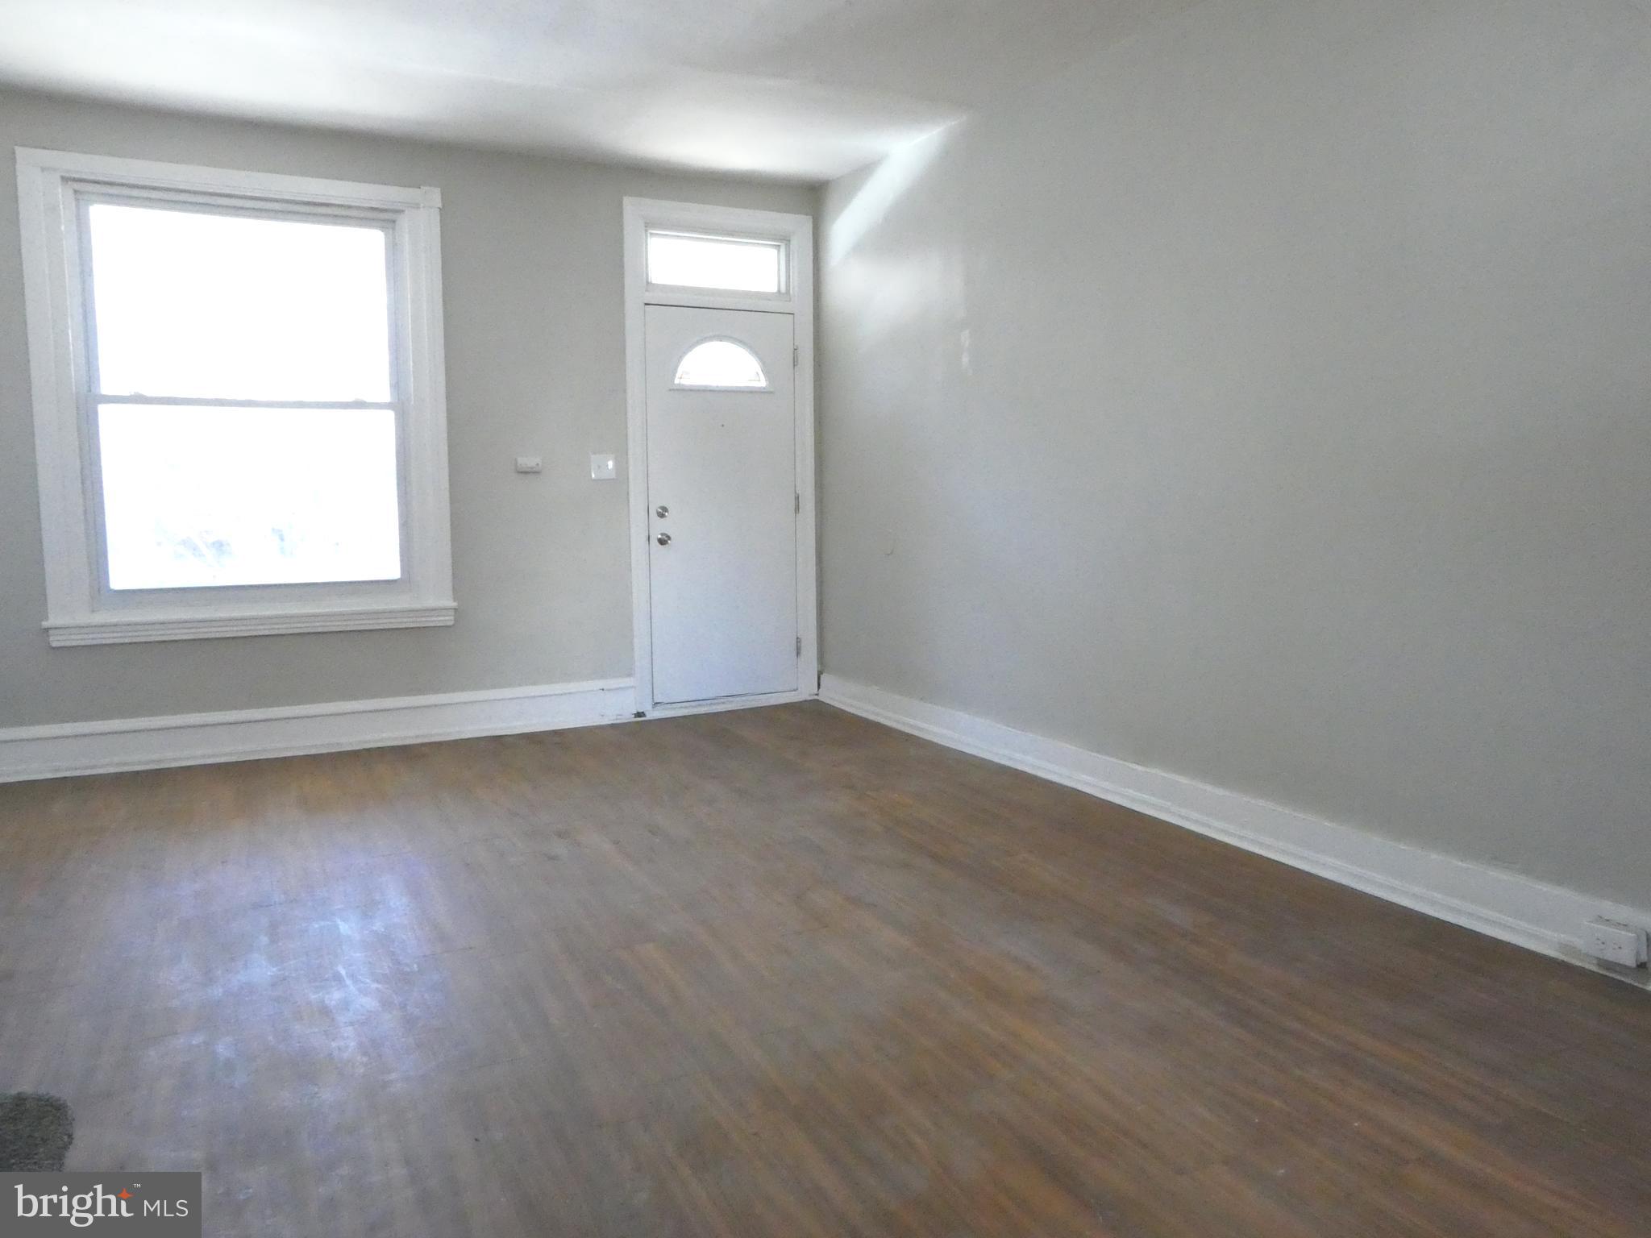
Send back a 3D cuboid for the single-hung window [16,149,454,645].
[{"bbox_3d":[-2.497,-0.933,5.012,1.619,1.991,0.120,-3,7,-26],"label":"single-hung window"}]

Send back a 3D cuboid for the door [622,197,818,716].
[{"bbox_3d":[-0.528,-0.809,5.996,1.029,2.601,0.120,-3,7,-26],"label":"door"}]

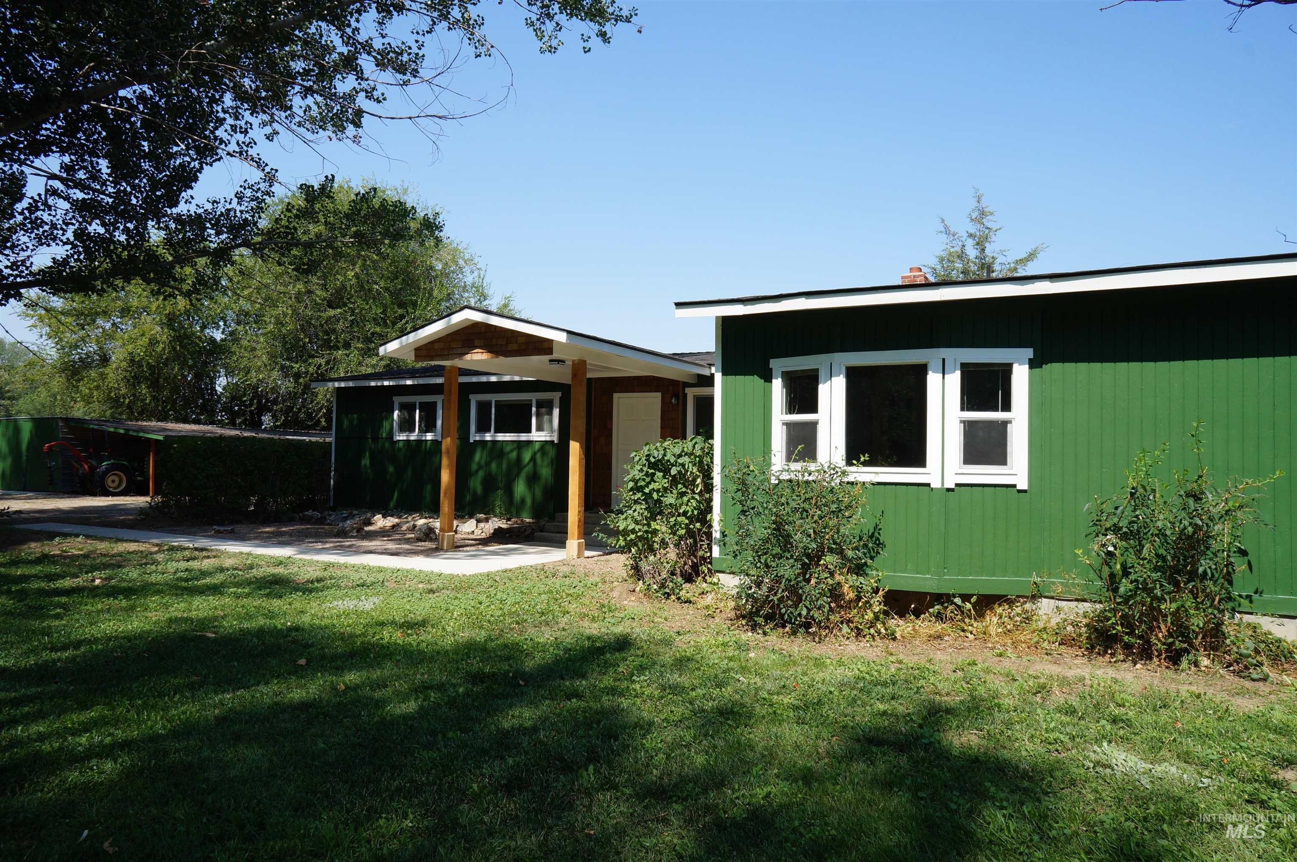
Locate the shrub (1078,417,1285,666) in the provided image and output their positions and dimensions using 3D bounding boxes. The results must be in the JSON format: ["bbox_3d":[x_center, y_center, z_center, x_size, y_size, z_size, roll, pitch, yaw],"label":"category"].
[{"bbox_3d":[3.990,0.818,6.570,1.250,1.650,1.120,0,-2,28],"label":"shrub"}]

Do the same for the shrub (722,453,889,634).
[{"bbox_3d":[1.394,0.888,7.450,1.220,1.500,1.150,0,-2,28],"label":"shrub"}]

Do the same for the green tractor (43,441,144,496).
[{"bbox_3d":[-16.930,1.089,27.100,1.500,1.850,3.900,0,-2,28],"label":"green tractor"}]

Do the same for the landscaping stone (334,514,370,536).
[{"bbox_3d":[-5.063,1.591,14.750,0.560,0.340,0.450,0,-2,28],"label":"landscaping stone"}]

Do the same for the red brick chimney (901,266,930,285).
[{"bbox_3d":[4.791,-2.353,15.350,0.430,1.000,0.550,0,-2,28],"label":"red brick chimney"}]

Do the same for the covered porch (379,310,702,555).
[{"bbox_3d":[-1.306,0.122,13.502,3.150,3.350,4.800,0,-2,28],"label":"covered porch"}]

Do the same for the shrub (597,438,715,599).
[{"bbox_3d":[0.187,0.882,9.650,1.200,1.630,1.200,0,-2,28],"label":"shrub"}]

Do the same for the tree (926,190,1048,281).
[{"bbox_3d":[9.695,-2.230,25.000,4.400,9.200,4.400,0,-2,28],"label":"tree"}]

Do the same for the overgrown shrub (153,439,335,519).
[{"bbox_3d":[-8.854,0.984,18.700,3.600,1.720,1.500,2,-2,-26],"label":"overgrown shrub"}]

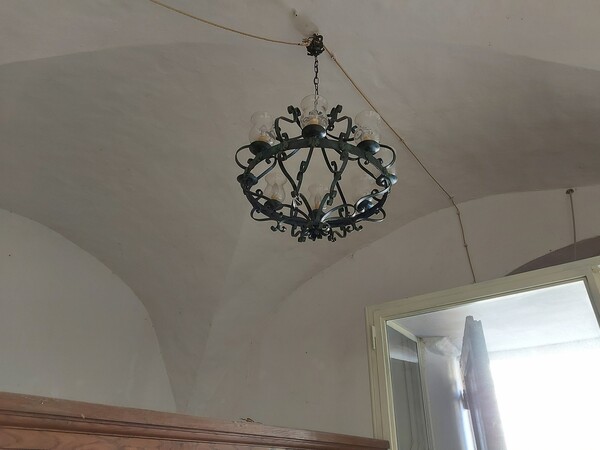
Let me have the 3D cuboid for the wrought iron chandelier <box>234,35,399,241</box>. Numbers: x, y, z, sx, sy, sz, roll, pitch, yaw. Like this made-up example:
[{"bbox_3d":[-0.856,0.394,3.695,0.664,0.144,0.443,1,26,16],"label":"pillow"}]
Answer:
[{"bbox_3d":[0.080,-0.511,2.075,0.720,1.310,0.720,0,-28,2],"label":"wrought iron chandelier"}]

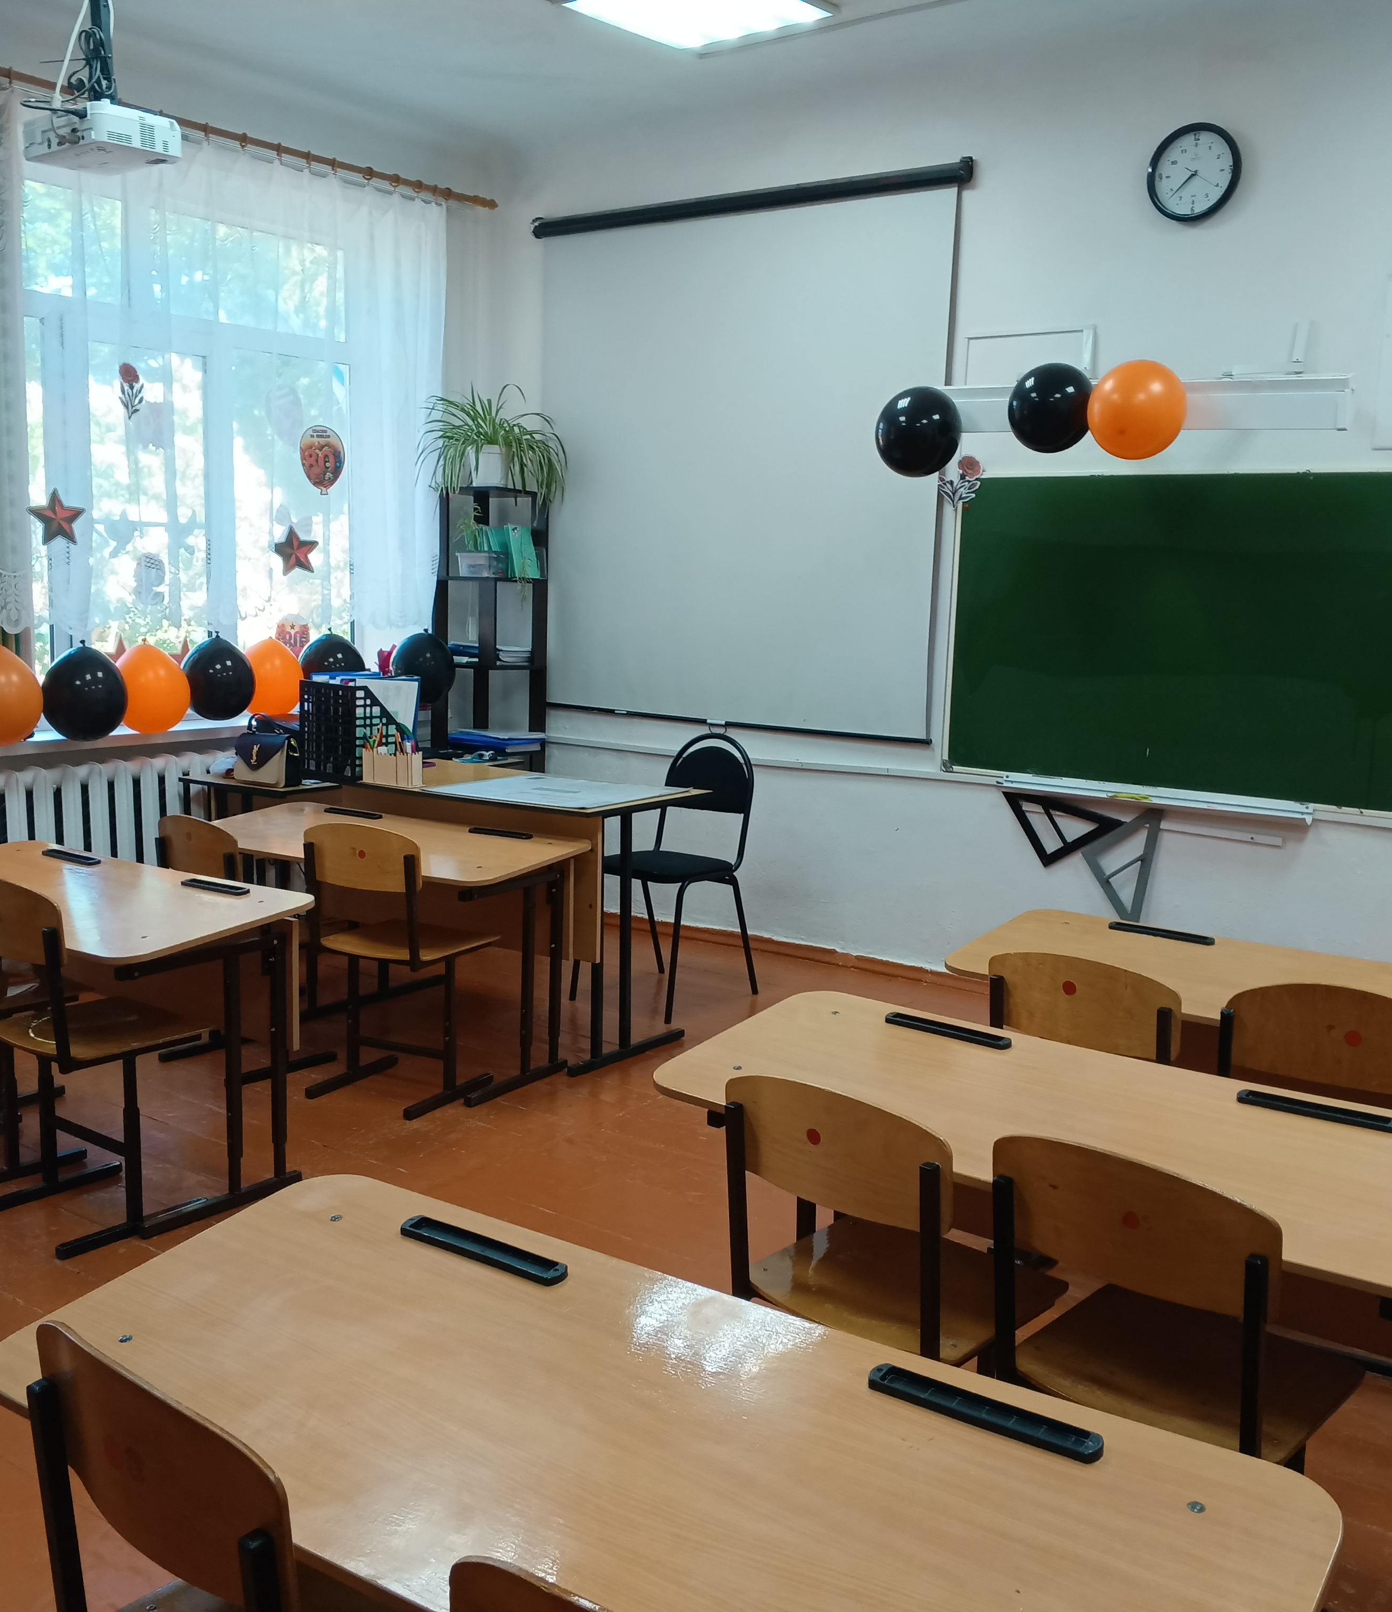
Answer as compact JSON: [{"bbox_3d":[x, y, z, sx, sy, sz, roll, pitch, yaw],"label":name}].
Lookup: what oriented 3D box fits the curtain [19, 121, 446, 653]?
[{"bbox_3d":[-1.498,-1.349,5.059,0.110,1.638,1.575,9,12,40],"label":"curtain"}]

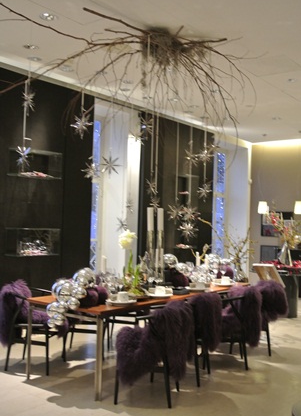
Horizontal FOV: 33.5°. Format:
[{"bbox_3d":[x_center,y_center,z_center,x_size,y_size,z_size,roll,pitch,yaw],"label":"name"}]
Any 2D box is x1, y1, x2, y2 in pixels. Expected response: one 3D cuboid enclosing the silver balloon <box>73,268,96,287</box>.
[{"bbox_3d":[-0.617,0.660,4.752,0.191,0.191,0.201,1,-2,0],"label":"silver balloon"}]

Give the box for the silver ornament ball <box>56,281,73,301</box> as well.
[{"bbox_3d":[-0.775,0.762,4.551,0.169,0.171,0.169,1,-2,0],"label":"silver ornament ball"}]

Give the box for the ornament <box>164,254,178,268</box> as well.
[{"bbox_3d":[0.249,0.645,6.091,0.181,0.181,0.181,1,-2,0],"label":"ornament"}]

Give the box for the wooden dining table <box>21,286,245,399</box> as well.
[{"bbox_3d":[0.023,1.274,5.436,0.945,0.735,2.648,0,-2,38],"label":"wooden dining table"}]

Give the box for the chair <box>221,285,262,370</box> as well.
[{"bbox_3d":[0.838,1.256,5.301,0.584,0.795,0.554,1,-2,4],"label":"chair"}]

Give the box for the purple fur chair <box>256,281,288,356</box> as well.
[{"bbox_3d":[1.249,1.281,5.887,0.614,0.795,0.564,1,-2,9],"label":"purple fur chair"}]

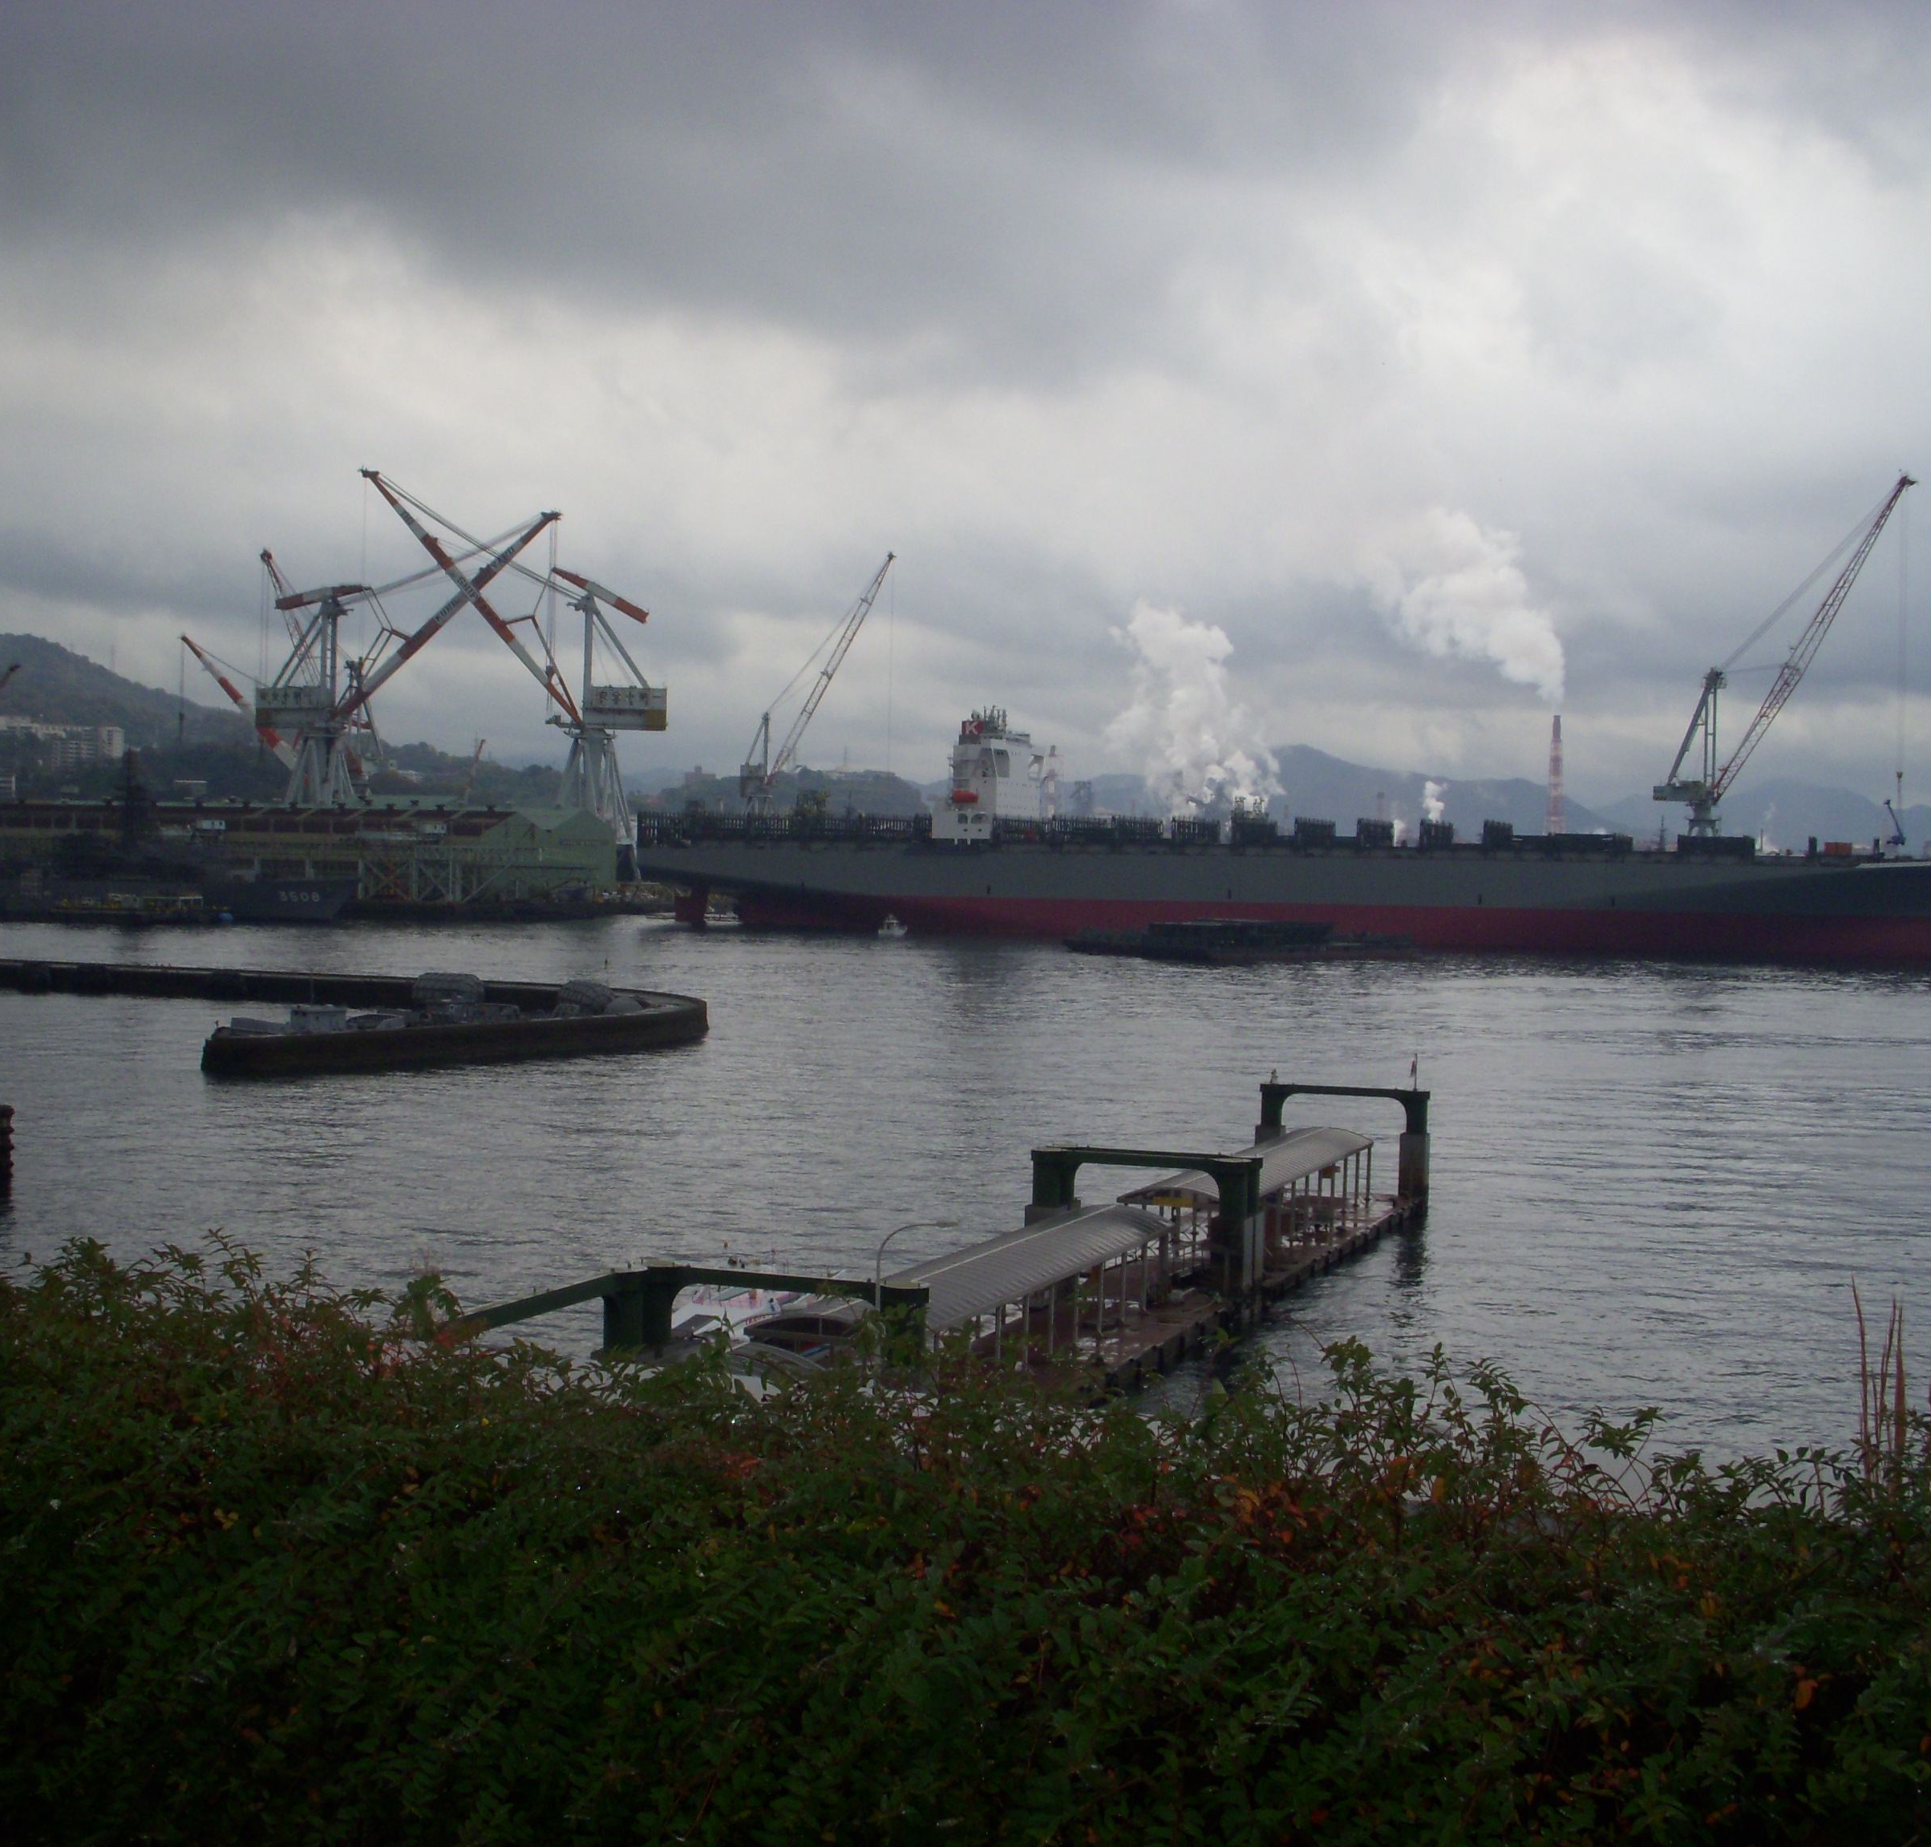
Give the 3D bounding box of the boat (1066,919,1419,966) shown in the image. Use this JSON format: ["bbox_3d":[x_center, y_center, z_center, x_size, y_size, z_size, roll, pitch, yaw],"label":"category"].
[{"bbox_3d":[53.140,3.140,528.890,50.000,8.000,42.000,0,2,-36],"label":"boat"}]

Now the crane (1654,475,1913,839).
[{"bbox_3d":[199.450,-54.480,660.760,60.500,105.500,13.000,1,1,17],"label":"crane"}]

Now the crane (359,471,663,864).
[{"bbox_3d":[-136.660,-71.230,815.130,92.000,125.000,22.000,1,1,-8],"label":"crane"}]

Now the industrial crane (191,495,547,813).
[{"bbox_3d":[-171.480,-65.890,818.870,103.000,109.000,22.000,1,1,21],"label":"industrial crane"}]

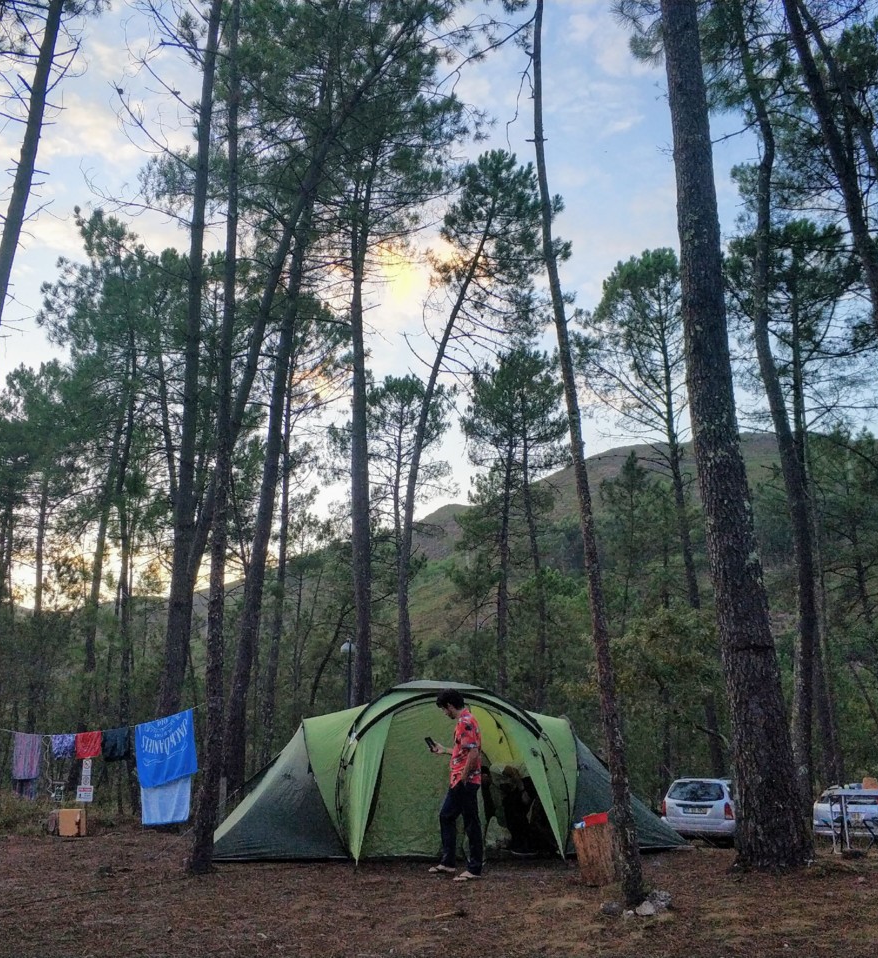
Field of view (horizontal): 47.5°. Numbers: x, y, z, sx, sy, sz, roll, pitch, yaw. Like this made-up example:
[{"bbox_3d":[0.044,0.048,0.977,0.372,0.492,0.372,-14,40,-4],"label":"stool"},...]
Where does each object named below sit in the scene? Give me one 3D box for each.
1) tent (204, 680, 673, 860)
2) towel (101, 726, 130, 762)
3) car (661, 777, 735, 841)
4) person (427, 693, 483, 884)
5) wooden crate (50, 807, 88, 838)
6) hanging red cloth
[{"bbox_3d":[0.019,3.514,12.313,5.550,2.000,2.500,4,-18,-12],"label":"tent"},{"bbox_3d":[-3.651,3.006,11.275,0.492,0.373,0.080,-12,-21,34],"label":"towel"},{"bbox_3d":[6.776,7.766,23.205,1.720,1.500,4.400,-11,-20,30],"label":"car"},{"bbox_3d":[0.168,2.924,9.563,0.560,1.720,0.500,1,-18,-3],"label":"person"},{"bbox_3d":[-5.387,5.022,14.564,0.450,0.420,0.400,1,-18,-2],"label":"wooden crate"},{"bbox_3d":[-4.060,3.092,11.564,0.489,0.287,0.060,-12,-21,34],"label":"hanging red cloth"}]

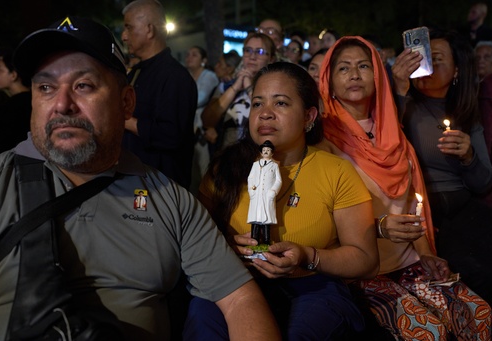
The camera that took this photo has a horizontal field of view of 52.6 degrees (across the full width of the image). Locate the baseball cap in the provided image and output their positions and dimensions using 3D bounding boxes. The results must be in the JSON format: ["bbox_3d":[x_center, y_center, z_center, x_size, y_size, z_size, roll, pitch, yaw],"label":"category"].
[{"bbox_3d":[-0.310,-0.230,0.908,0.175,0.137,0.268,-1,-11,1],"label":"baseball cap"}]

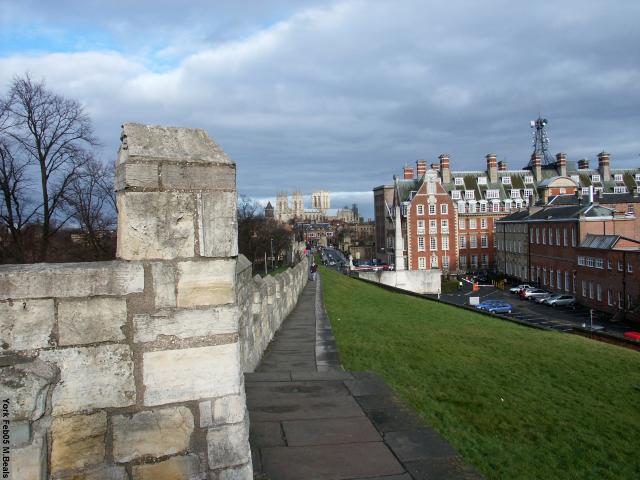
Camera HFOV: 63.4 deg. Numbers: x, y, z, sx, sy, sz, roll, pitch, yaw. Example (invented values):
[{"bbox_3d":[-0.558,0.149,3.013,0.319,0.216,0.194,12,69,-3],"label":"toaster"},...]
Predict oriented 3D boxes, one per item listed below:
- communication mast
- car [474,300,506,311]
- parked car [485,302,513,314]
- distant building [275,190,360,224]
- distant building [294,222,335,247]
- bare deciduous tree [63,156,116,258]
[{"bbox_3d":[60.900,-27.000,143.000,5.500,14.000,5.500,-1,1,0],"label":"communication mast"},{"bbox_3d":[26.800,10.160,81.300,4.300,1.430,1.720,-1,1,-3],"label":"car"},{"bbox_3d":[27.000,10.180,77.500,3.800,1.430,1.660,-1,1,-3],"label":"parked car"},{"bbox_3d":[-3.000,-34.500,745.000,76.000,71.000,158.000,-1,1,32],"label":"distant building"},{"bbox_3d":[-3.500,-4.300,415.000,33.000,19.500,20.000,-1,1,0],"label":"distant building"},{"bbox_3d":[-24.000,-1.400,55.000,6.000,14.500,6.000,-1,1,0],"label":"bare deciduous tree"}]

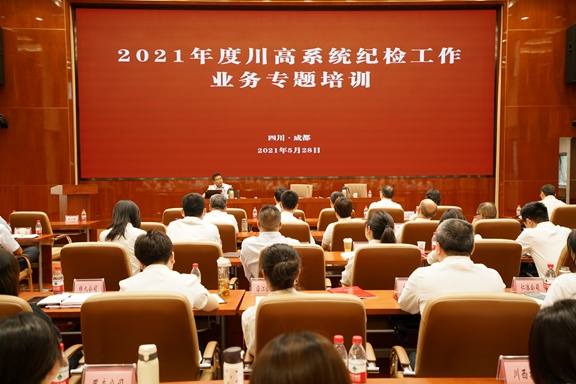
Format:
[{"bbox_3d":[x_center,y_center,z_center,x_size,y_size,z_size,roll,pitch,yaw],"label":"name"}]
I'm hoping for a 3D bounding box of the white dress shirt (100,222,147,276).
[{"bbox_3d":[-1.189,0.500,4.142,0.410,0.570,0.290,0,3,11],"label":"white dress shirt"}]

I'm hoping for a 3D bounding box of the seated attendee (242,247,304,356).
[{"bbox_3d":[-0.013,0.817,2.833,0.470,1.140,0.720,0,3,-3],"label":"seated attendee"}]

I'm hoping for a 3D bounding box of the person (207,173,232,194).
[{"bbox_3d":[-1.339,0.263,10.931,0.520,1.240,0.800,-1,3,-4],"label":"person"}]

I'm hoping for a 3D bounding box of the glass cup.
[{"bbox_3d":[0.535,0.510,5.047,0.080,0.125,0.080,0,2,0],"label":"glass cup"}]

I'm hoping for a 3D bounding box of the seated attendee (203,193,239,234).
[{"bbox_3d":[-0.735,0.645,6.254,0.460,1.250,0.750,0,2,0],"label":"seated attendee"}]

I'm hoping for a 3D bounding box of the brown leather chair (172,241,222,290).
[{"bbox_3d":[-0.692,0.822,4.210,0.600,0.970,0.620,0,3,-1],"label":"brown leather chair"}]

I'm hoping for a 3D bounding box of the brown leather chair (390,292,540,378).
[{"bbox_3d":[0.830,0.930,2.793,0.650,0.980,0.630,0,2,0],"label":"brown leather chair"}]

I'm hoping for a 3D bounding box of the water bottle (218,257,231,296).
[{"bbox_3d":[-0.381,0.504,3.340,0.073,0.230,0.073,0,3,-1],"label":"water bottle"}]

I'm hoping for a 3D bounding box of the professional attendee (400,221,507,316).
[{"bbox_3d":[0.800,0.753,2.880,0.530,1.270,0.760,0,3,-3],"label":"professional attendee"}]

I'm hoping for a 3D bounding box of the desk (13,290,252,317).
[{"bbox_3d":[-0.966,0.987,3.139,1.420,0.750,0.450,0,3,-1],"label":"desk"}]

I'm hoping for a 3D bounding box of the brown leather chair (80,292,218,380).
[{"bbox_3d":[-0.652,0.905,2.751,0.630,0.970,0.630,-1,3,-4],"label":"brown leather chair"}]

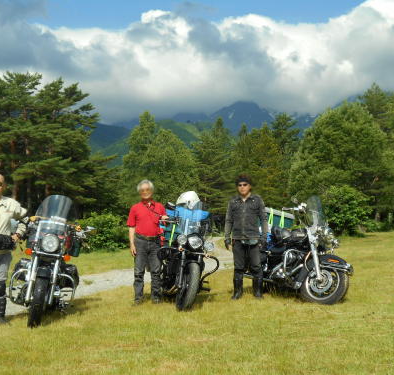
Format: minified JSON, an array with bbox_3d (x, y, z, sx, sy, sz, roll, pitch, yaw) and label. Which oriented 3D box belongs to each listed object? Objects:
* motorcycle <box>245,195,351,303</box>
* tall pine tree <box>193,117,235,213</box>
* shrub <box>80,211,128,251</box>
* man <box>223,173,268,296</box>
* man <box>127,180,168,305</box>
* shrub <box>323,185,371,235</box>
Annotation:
[{"bbox_3d":[1.370,0.880,9.400,0.950,1.500,2.350,0,0,-32],"label":"motorcycle"},{"bbox_3d":[0.873,-0.749,31.000,2.200,5.600,2.200,0,0,0],"label":"tall pine tree"},{"bbox_3d":[-2.422,1.154,16.000,1.350,1.060,1.200,0,0,0],"label":"shrub"},{"bbox_3d":[0.687,0.708,8.800,0.620,1.760,0.360,0,0,3],"label":"man"},{"bbox_3d":[-0.678,0.762,8.600,0.570,1.700,0.380,0,0,-6],"label":"man"},{"bbox_3d":[5.349,0.815,22.000,1.800,1.800,1.700,0,0,0],"label":"shrub"}]

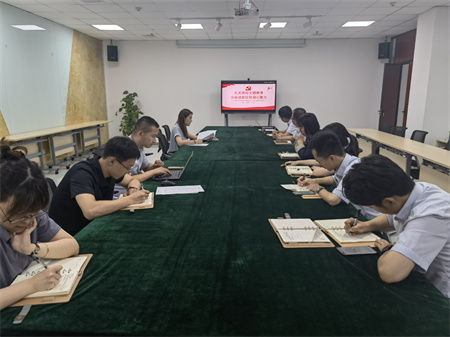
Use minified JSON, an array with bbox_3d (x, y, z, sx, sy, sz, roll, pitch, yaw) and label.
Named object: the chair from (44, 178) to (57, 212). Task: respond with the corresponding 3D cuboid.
[{"bbox_3d":[-0.861,0.490,2.300,0.600,0.940,0.600,0,12,3],"label":"chair"}]

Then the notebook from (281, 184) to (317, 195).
[{"bbox_3d":[0.514,0.136,2.487,0.220,0.015,0.210,0,12,0],"label":"notebook"}]

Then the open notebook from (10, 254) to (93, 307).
[{"bbox_3d":[-0.628,0.380,1.259,0.222,0.026,0.350,-1,12,-7],"label":"open notebook"}]

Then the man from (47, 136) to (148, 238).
[{"bbox_3d":[-0.802,0.368,2.248,0.740,1.150,0.560,2,12,9],"label":"man"}]

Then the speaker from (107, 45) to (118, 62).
[{"bbox_3d":[-2.982,-3.062,9.366,0.250,0.390,0.220,-7,14,-28],"label":"speaker"}]

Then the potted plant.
[{"bbox_3d":[-2.524,-1.303,9.435,0.650,1.520,0.620,0,12,3],"label":"potted plant"}]

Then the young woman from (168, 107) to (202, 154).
[{"bbox_3d":[-0.548,-0.187,4.853,0.680,1.210,0.480,0,12,3],"label":"young woman"}]

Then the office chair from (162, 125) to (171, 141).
[{"bbox_3d":[-0.701,-0.214,5.580,0.580,0.930,0.580,1,12,4],"label":"office chair"}]

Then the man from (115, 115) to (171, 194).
[{"bbox_3d":[-0.757,0.179,3.068,0.760,1.230,0.530,0,12,3],"label":"man"}]

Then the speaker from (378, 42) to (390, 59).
[{"bbox_3d":[4.100,-3.011,8.983,0.260,0.400,0.220,9,15,37],"label":"speaker"}]

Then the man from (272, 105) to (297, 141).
[{"bbox_3d":[1.133,-0.459,6.084,0.700,1.220,0.500,0,12,3],"label":"man"}]

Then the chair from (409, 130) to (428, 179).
[{"bbox_3d":[2.664,-0.106,5.254,0.560,0.880,0.560,1,12,4],"label":"chair"}]

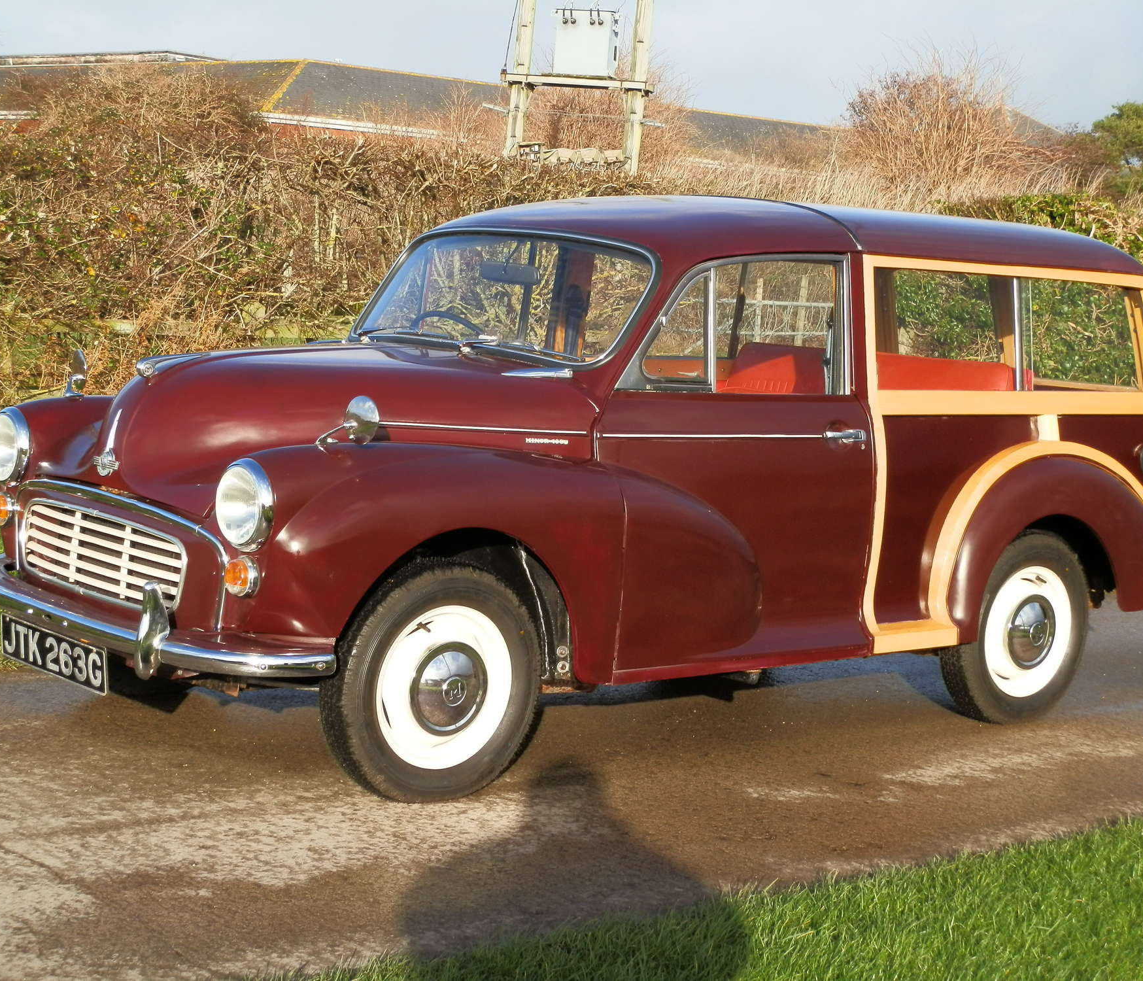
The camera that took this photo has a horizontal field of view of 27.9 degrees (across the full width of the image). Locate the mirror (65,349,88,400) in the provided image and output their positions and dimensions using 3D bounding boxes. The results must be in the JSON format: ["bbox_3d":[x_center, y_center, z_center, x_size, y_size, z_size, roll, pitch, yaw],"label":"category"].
[{"bbox_3d":[-1.375,-0.325,6.380,0.110,0.135,0.130,-2,8,-39],"label":"mirror"}]

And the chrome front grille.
[{"bbox_3d":[-1.183,0.161,5.740,0.085,0.210,0.850,-2,8,-39],"label":"chrome front grille"}]

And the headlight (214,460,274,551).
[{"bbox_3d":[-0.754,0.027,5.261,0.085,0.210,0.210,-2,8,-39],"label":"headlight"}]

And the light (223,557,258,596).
[{"bbox_3d":[-0.755,0.201,5.273,0.060,0.094,0.094,-2,8,-39],"label":"light"}]

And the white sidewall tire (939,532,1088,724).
[{"bbox_3d":[1.348,0.418,7.028,0.587,0.587,0.155,-2,8,-39],"label":"white sidewall tire"}]

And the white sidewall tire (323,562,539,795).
[{"bbox_3d":[-0.346,0.470,5.649,0.587,0.587,0.155,-2,8,-39],"label":"white sidewall tire"}]

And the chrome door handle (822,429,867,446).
[{"bbox_3d":[0.743,-0.146,6.287,0.172,0.041,0.052,-2,8,-39],"label":"chrome door handle"}]

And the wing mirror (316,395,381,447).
[{"bbox_3d":[-0.518,-0.158,5.364,0.120,0.130,0.135,-2,8,-39],"label":"wing mirror"}]

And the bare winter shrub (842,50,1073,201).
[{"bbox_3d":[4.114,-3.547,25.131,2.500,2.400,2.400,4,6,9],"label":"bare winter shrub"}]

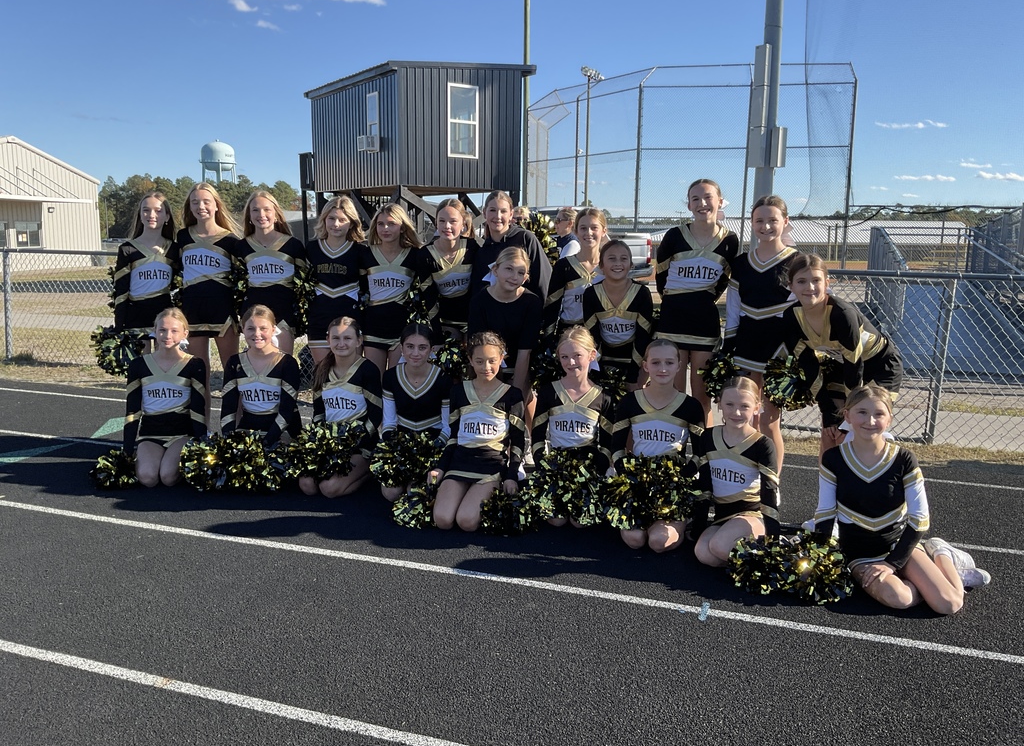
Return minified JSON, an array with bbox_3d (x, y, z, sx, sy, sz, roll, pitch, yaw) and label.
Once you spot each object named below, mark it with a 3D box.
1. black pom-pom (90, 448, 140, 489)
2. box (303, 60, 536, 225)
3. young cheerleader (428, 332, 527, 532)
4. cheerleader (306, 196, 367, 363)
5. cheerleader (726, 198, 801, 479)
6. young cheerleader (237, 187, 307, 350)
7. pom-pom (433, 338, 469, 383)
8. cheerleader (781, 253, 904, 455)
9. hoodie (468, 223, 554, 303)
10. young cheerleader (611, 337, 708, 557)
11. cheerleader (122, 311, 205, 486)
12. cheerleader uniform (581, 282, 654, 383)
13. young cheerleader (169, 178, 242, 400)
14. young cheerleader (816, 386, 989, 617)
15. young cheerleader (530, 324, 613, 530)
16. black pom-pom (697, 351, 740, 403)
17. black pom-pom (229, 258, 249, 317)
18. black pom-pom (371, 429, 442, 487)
[{"bbox_3d":[-2.001,0.484,4.351,0.265,0.210,0.250,2,10,10],"label":"black pom-pom"},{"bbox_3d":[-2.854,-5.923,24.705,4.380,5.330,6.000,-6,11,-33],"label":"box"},{"bbox_3d":[-0.163,0.241,4.018,0.440,0.857,0.580,2,10,10],"label":"young cheerleader"},{"bbox_3d":[-0.987,-0.246,4.899,0.380,1.520,0.280,1,10,-1],"label":"cheerleader"},{"bbox_3d":[1.193,-0.088,4.120,0.400,1.508,0.300,4,10,19],"label":"cheerleader"},{"bbox_3d":[-1.395,-0.284,5.006,0.420,1.530,0.290,-1,10,-9],"label":"young cheerleader"},{"bbox_3d":[-0.332,-0.062,4.628,0.240,0.260,0.230,0,10,-3],"label":"pom-pom"},{"bbox_3d":[1.469,0.091,3.845,0.420,1.247,0.750,10,13,42],"label":"cheerleader"},{"bbox_3d":[0.007,-0.526,4.840,0.460,0.620,0.280,3,10,14],"label":"hoodie"},{"bbox_3d":[0.650,0.284,3.808,0.420,0.855,0.580,4,10,16],"label":"young cheerleader"},{"bbox_3d":[-1.851,0.102,4.611,0.420,0.889,0.580,-3,10,-22],"label":"cheerleader"},{"bbox_3d":[0.558,-0.215,4.546,0.390,0.560,0.360,3,10,10],"label":"cheerleader uniform"},{"bbox_3d":[-1.847,-0.358,5.279,0.440,1.581,0.300,-1,10,-9],"label":"young cheerleader"},{"bbox_3d":[1.431,0.440,3.272,0.600,0.757,0.570,4,10,18],"label":"young cheerleader"},{"bbox_3d":[0.298,0.224,4.073,0.400,0.878,0.580,3,10,14],"label":"young cheerleader"},{"bbox_3d":[1.037,0.017,4.246,0.240,0.260,0.240,2,10,10],"label":"black pom-pom"},{"bbox_3d":[-1.701,-0.524,5.315,0.220,0.340,0.230,-1,10,-12],"label":"black pom-pom"},{"bbox_3d":[-0.526,0.431,4.278,0.340,0.280,0.300,1,10,0],"label":"black pom-pom"}]

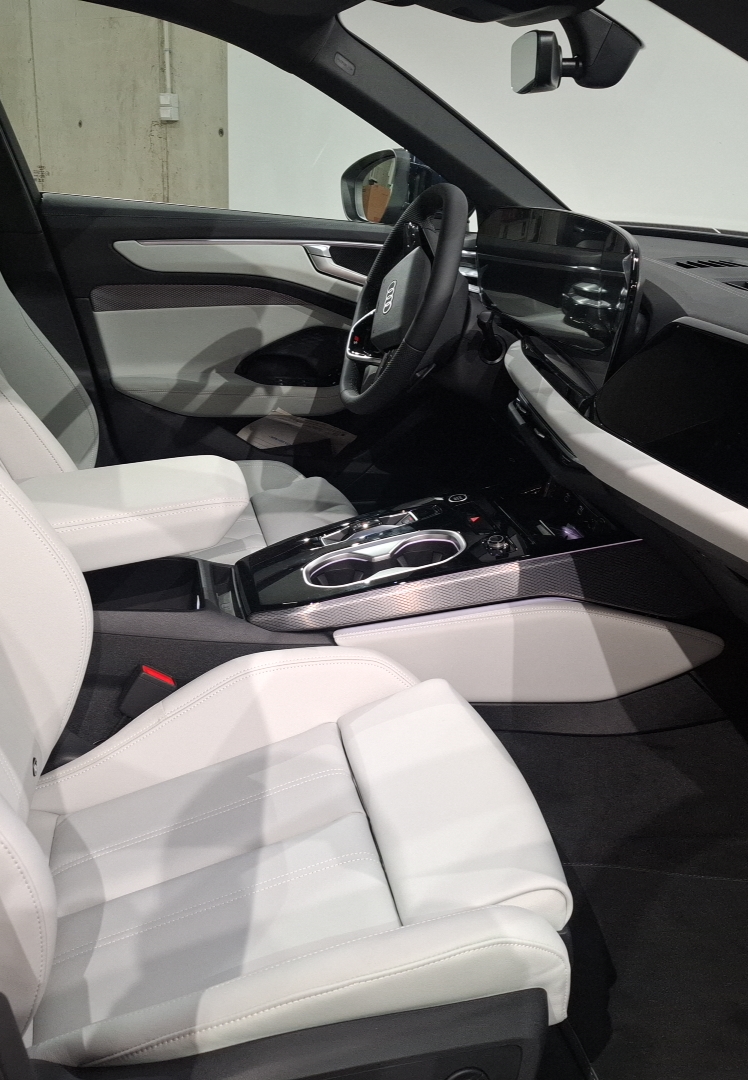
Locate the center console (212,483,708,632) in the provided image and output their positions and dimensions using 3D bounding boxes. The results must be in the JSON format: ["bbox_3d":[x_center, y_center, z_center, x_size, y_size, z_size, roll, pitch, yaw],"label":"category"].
[{"bbox_3d":[0.093,0.024,1.217,0.570,0.115,0.240,-7,23,-10],"label":"center console"}]

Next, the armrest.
[{"bbox_3d":[-0.299,-0.029,1.107,0.305,0.072,0.195,-8,23,-10],"label":"armrest"}]

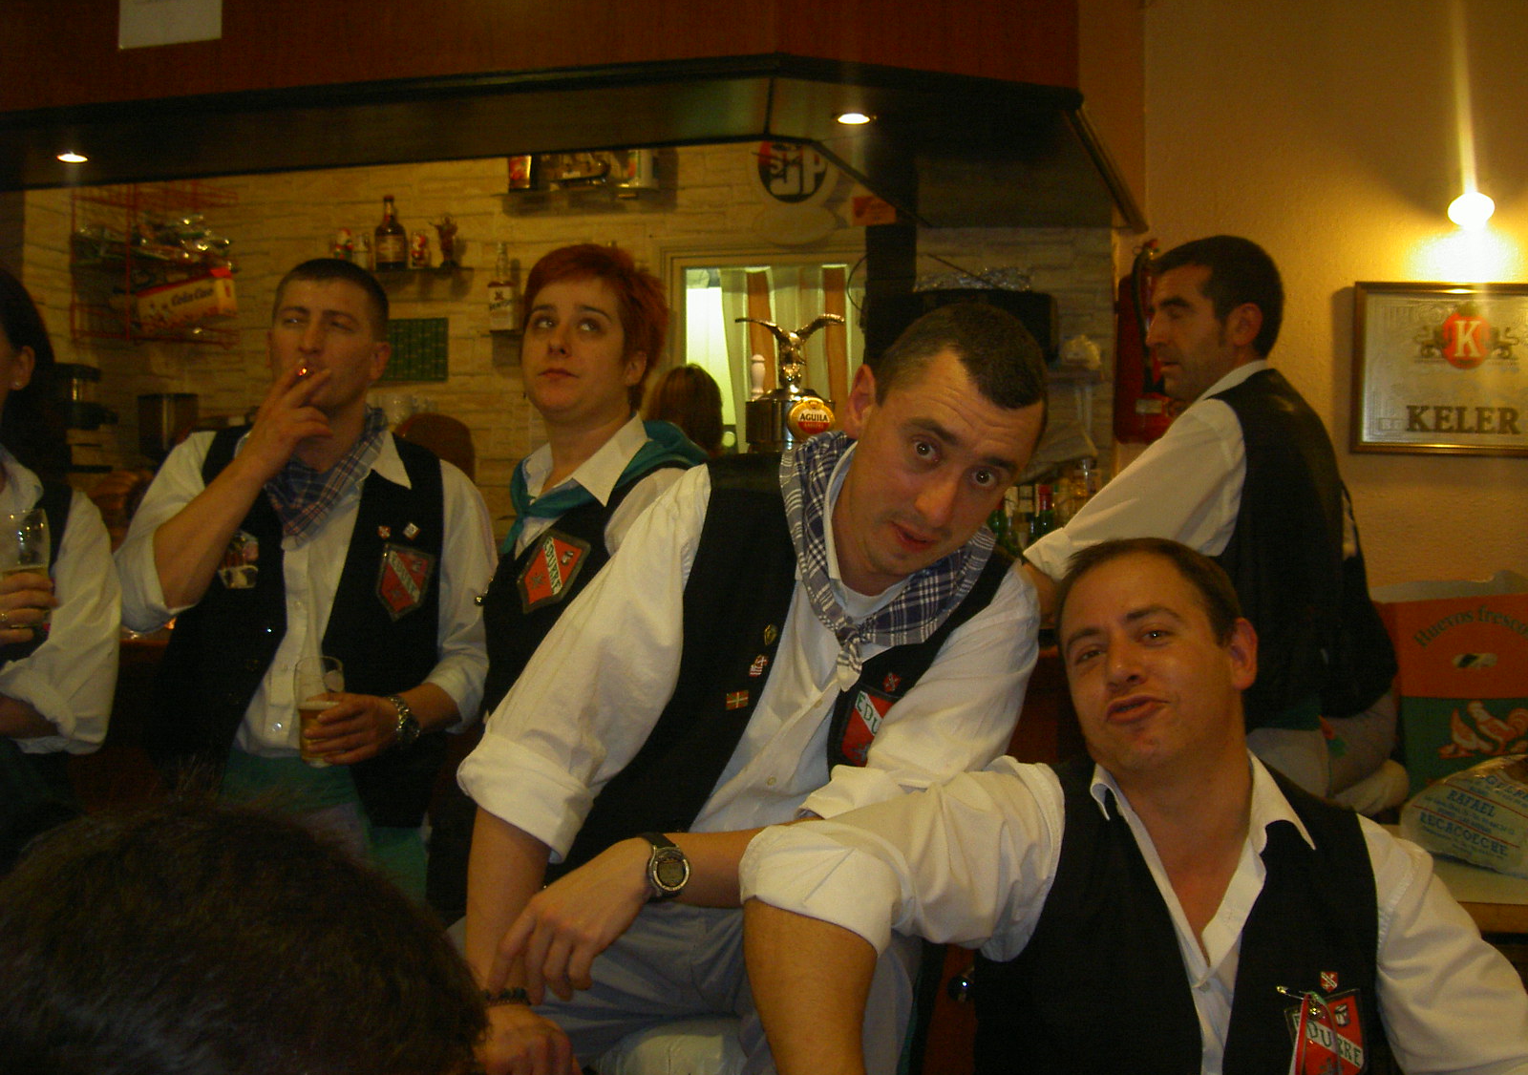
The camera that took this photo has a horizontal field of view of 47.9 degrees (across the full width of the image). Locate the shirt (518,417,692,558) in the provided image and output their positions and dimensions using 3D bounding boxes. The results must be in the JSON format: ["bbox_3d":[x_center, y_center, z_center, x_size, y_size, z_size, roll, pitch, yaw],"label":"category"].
[{"bbox_3d":[-0.250,0.083,2.360,0.430,0.550,0.280,2,3,38],"label":"shirt"}]

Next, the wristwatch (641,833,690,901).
[{"bbox_3d":[-0.089,0.297,1.550,0.042,0.062,0.052,-1,5,-17],"label":"wristwatch"}]

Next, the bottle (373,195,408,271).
[{"bbox_3d":[-1.129,-0.919,5.200,0.100,0.232,0.100,0,-1,12],"label":"bottle"}]

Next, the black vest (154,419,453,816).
[{"bbox_3d":[-0.697,0.135,2.580,0.450,0.600,0.270,-1,3,-12],"label":"black vest"}]

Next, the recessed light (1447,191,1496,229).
[{"bbox_3d":[1.726,-0.799,4.200,0.120,0.100,0.110,0,-1,6],"label":"recessed light"}]

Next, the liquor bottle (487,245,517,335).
[{"bbox_3d":[-0.822,-0.783,5.400,0.080,0.281,0.080,0,3,-6],"label":"liquor bottle"}]

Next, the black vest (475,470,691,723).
[{"bbox_3d":[-0.197,0.157,2.080,0.380,0.500,0.250,0,-1,36],"label":"black vest"}]

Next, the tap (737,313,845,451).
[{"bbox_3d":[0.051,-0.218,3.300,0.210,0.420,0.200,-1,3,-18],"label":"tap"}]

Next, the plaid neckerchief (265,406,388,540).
[{"bbox_3d":[-0.592,-0.088,2.330,0.185,0.180,0.170,0,-1,6],"label":"plaid neckerchief"}]

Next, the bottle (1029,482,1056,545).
[{"bbox_3d":[0.813,-0.019,5.000,0.078,0.290,0.078,0,3,0],"label":"bottle"}]

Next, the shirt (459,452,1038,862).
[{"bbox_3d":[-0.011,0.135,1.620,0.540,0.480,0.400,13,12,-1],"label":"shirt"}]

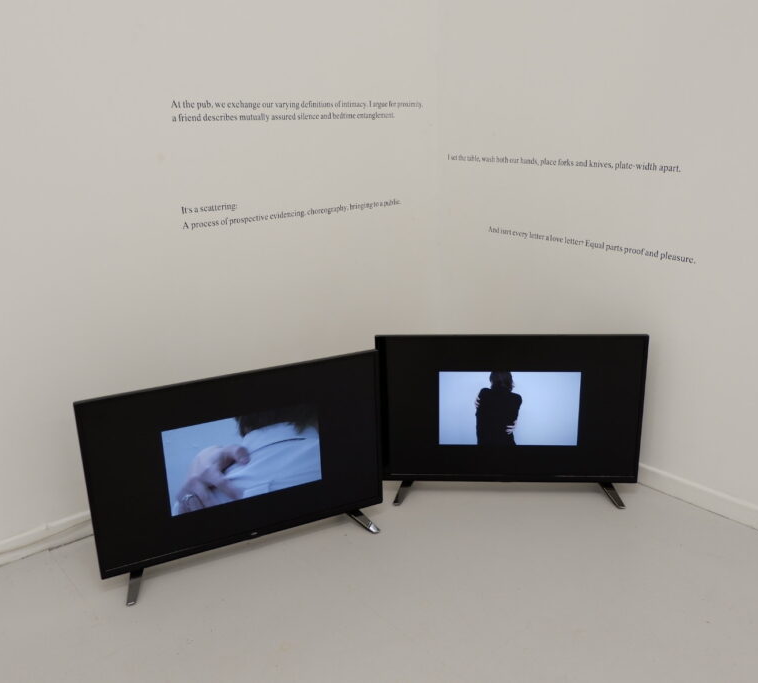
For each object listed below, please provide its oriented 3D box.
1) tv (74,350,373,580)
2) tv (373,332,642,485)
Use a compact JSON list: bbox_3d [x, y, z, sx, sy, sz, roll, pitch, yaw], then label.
[{"bbox_3d":[-0.346,0.294,1.752,0.745,0.460,0.080,-10,19,-24],"label":"tv"},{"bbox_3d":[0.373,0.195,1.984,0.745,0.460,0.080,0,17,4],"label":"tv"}]

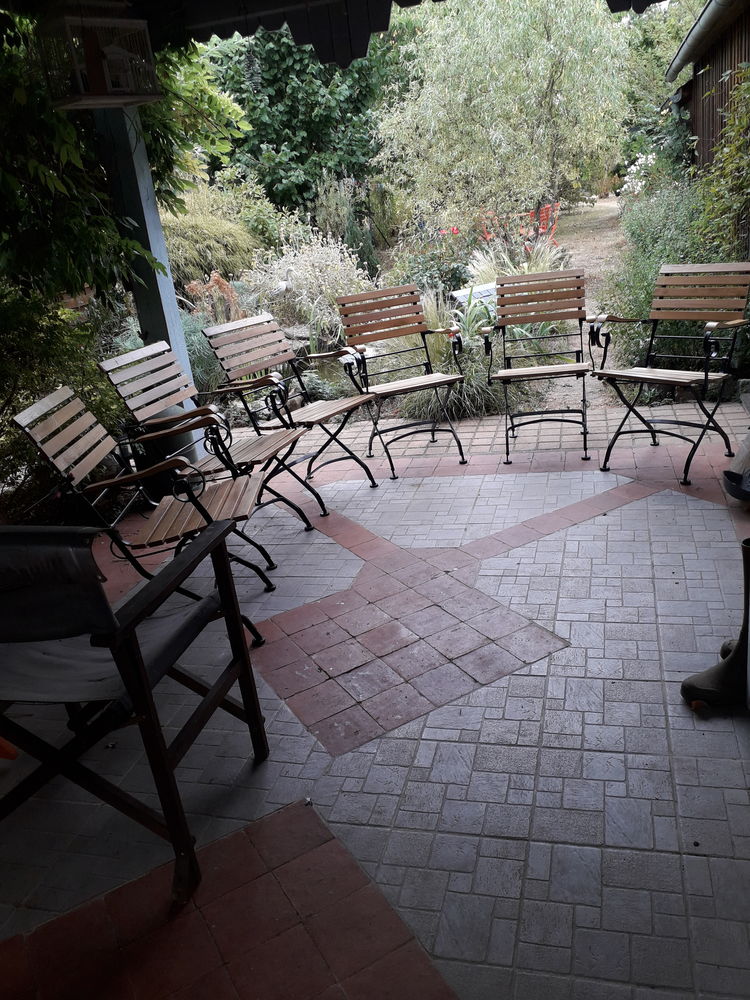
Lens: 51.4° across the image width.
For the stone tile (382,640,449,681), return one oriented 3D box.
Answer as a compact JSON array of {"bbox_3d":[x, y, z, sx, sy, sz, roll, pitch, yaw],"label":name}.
[{"bbox_3d":[0.123,0.501,2.406,0.160,0.020,0.160,-18,23,-26],"label":"stone tile"}]

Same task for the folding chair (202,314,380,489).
[{"bbox_3d":[-0.374,-0.434,3.788,0.650,0.870,0.566,9,26,37],"label":"folding chair"}]

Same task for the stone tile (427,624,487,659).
[{"bbox_3d":[0.268,0.464,2.523,0.163,0.020,0.163,-18,23,-25],"label":"stone tile"}]

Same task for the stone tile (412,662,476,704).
[{"bbox_3d":[0.204,0.542,2.269,0.160,0.020,0.160,-18,23,-26],"label":"stone tile"}]

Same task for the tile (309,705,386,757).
[{"bbox_3d":[-0.077,0.646,2.172,0.163,0.020,0.163,-18,23,-25],"label":"tile"}]

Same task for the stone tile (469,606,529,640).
[{"bbox_3d":[0.399,0.410,2.550,0.160,0.020,0.160,-18,23,-26],"label":"stone tile"}]

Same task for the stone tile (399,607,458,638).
[{"bbox_3d":[0.186,0.423,2.662,0.163,0.020,0.163,-18,23,-25],"label":"stone tile"}]

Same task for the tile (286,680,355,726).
[{"bbox_3d":[-0.159,0.605,2.310,0.163,0.020,0.163,-18,23,-25],"label":"tile"}]

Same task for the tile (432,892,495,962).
[{"bbox_3d":[0.177,0.832,1.511,0.095,0.020,0.142,-1,22,17],"label":"tile"}]

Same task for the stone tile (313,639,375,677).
[{"bbox_3d":[-0.099,0.517,2.519,0.163,0.020,0.163,-18,23,-25],"label":"stone tile"}]

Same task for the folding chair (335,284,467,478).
[{"bbox_3d":[0.152,-0.635,4.130,0.566,0.870,0.650,-12,21,-12],"label":"folding chair"}]

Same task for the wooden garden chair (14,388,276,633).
[{"bbox_3d":[-0.724,0.040,2.725,0.660,0.885,0.570,-7,21,2],"label":"wooden garden chair"}]

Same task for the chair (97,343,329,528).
[{"bbox_3d":[-0.652,-0.203,3.276,0.650,0.870,0.566,0,22,20],"label":"chair"}]

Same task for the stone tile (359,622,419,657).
[{"bbox_3d":[0.044,0.459,2.545,0.160,0.020,0.160,-18,23,-26],"label":"stone tile"}]

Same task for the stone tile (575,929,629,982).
[{"bbox_3d":[0.422,0.852,1.449,0.099,0.020,0.098,-1,22,18],"label":"stone tile"}]

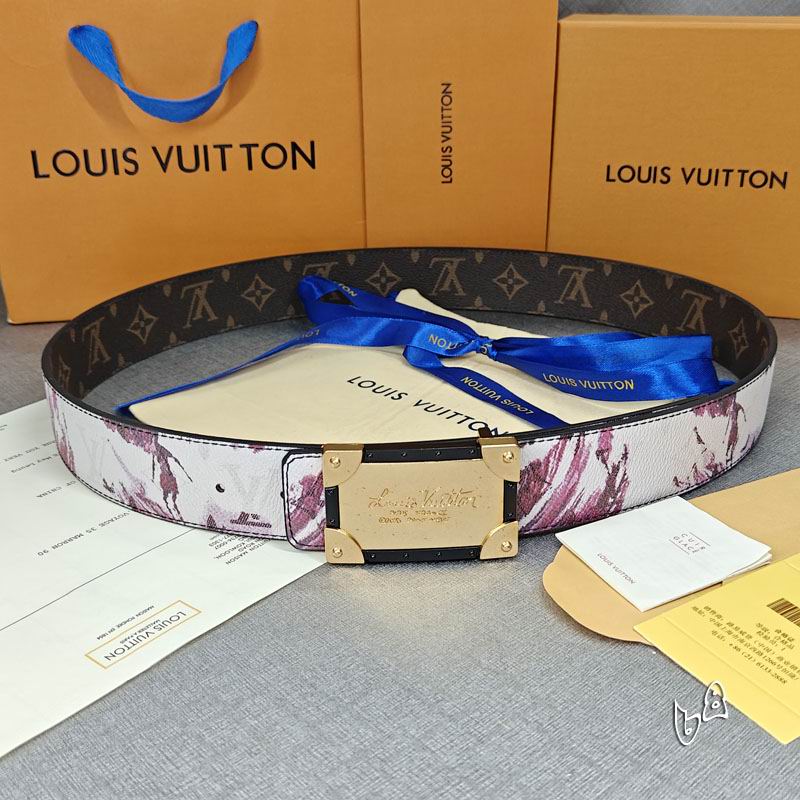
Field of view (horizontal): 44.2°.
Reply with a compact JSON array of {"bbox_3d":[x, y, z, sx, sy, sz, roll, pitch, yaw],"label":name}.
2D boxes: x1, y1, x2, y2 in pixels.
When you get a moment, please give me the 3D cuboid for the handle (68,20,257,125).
[{"bbox_3d":[-0.132,-0.185,0.558,0.106,0.053,0.026,-4,22,-8],"label":"handle"}]

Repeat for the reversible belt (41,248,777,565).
[{"bbox_3d":[0.009,-0.021,0.490,0.346,0.047,0.287,-1,25,-3],"label":"reversible belt"}]

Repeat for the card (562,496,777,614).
[{"bbox_3d":[0.099,0.056,0.372,0.063,0.005,0.051,-13,28,-26],"label":"card"}]

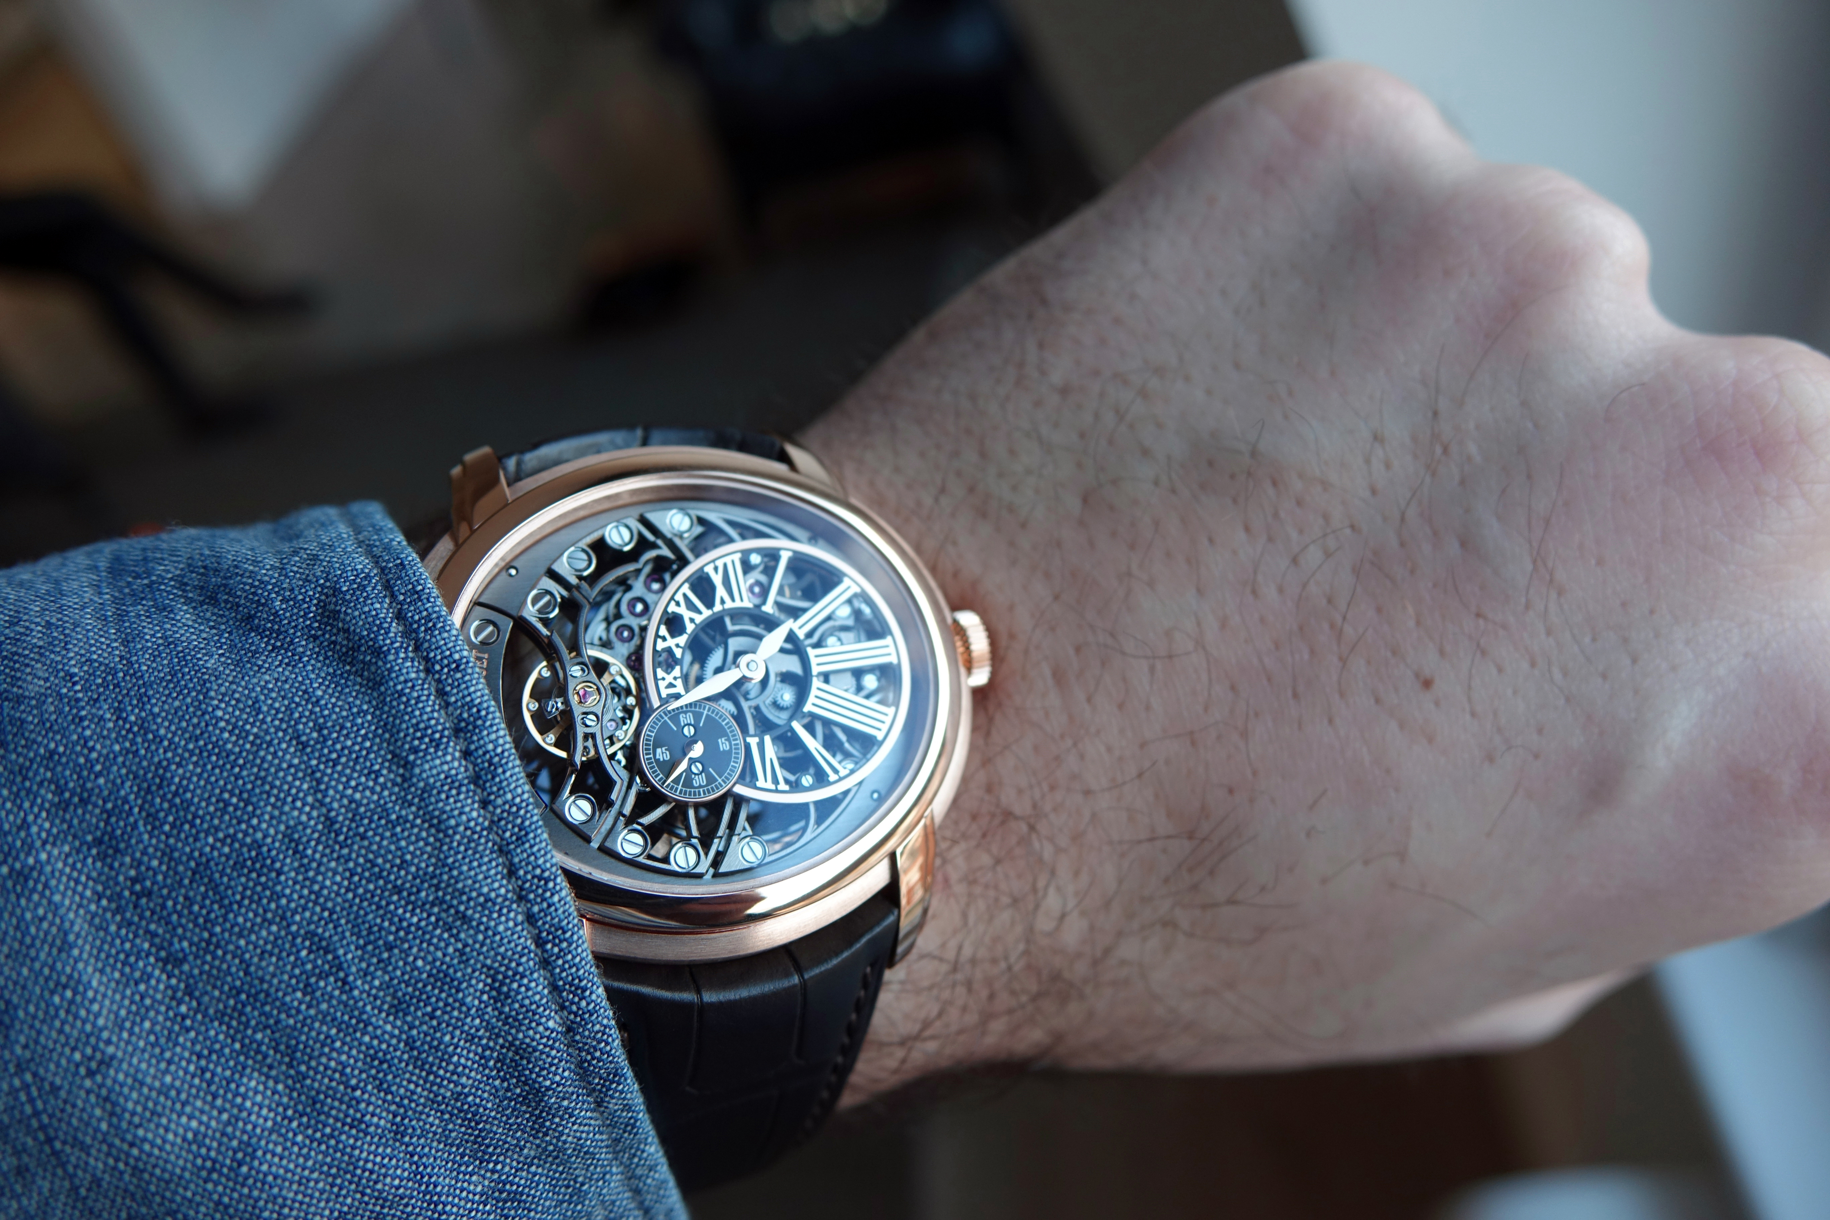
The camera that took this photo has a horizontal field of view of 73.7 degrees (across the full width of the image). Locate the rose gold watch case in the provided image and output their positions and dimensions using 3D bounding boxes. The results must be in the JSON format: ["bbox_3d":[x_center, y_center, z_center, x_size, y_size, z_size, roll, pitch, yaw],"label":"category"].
[{"bbox_3d":[-0.018,0.007,0.098,0.047,0.050,0.013,-8,-17,-24],"label":"rose gold watch case"}]

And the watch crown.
[{"bbox_3d":[0.005,0.003,0.107,0.003,0.007,0.007,-8,-17,-24],"label":"watch crown"}]

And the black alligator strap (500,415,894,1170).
[{"bbox_3d":[-0.025,0.018,0.118,0.025,0.068,0.052,-8,-17,-24],"label":"black alligator strap"}]

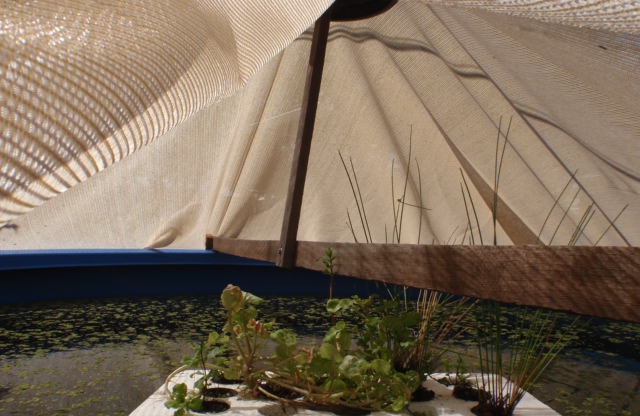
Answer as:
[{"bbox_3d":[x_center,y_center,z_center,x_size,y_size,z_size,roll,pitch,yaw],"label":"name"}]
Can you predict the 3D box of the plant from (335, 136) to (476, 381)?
[{"bbox_3d":[0.175,0.094,1.050,0.270,0.490,0.240,1,-3,0],"label":"plant"}]

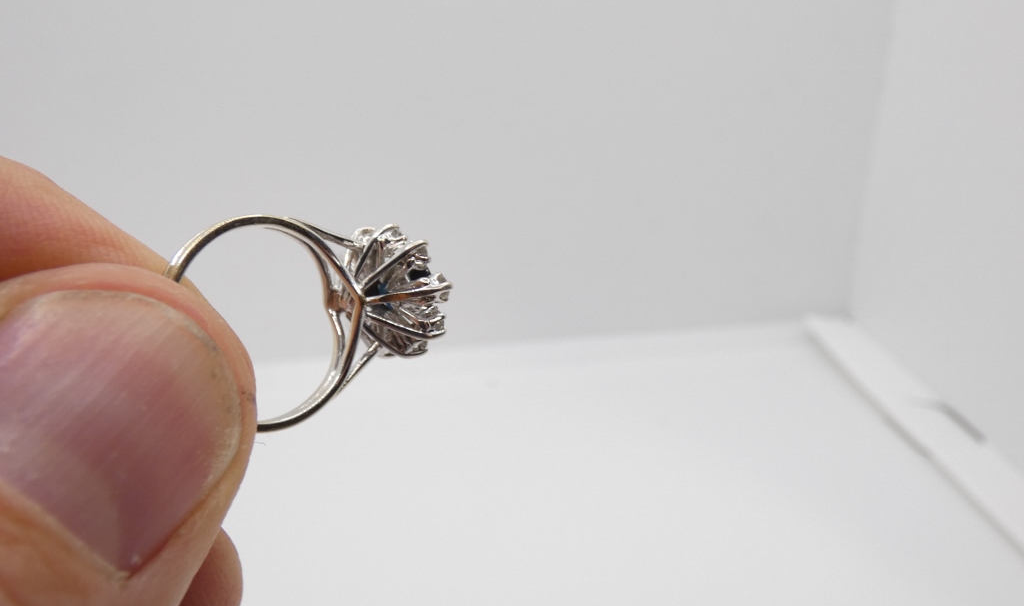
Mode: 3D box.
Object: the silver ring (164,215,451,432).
[{"bbox_3d":[-0.020,0.001,0.074,0.014,0.019,0.025,2,14,45],"label":"silver ring"}]

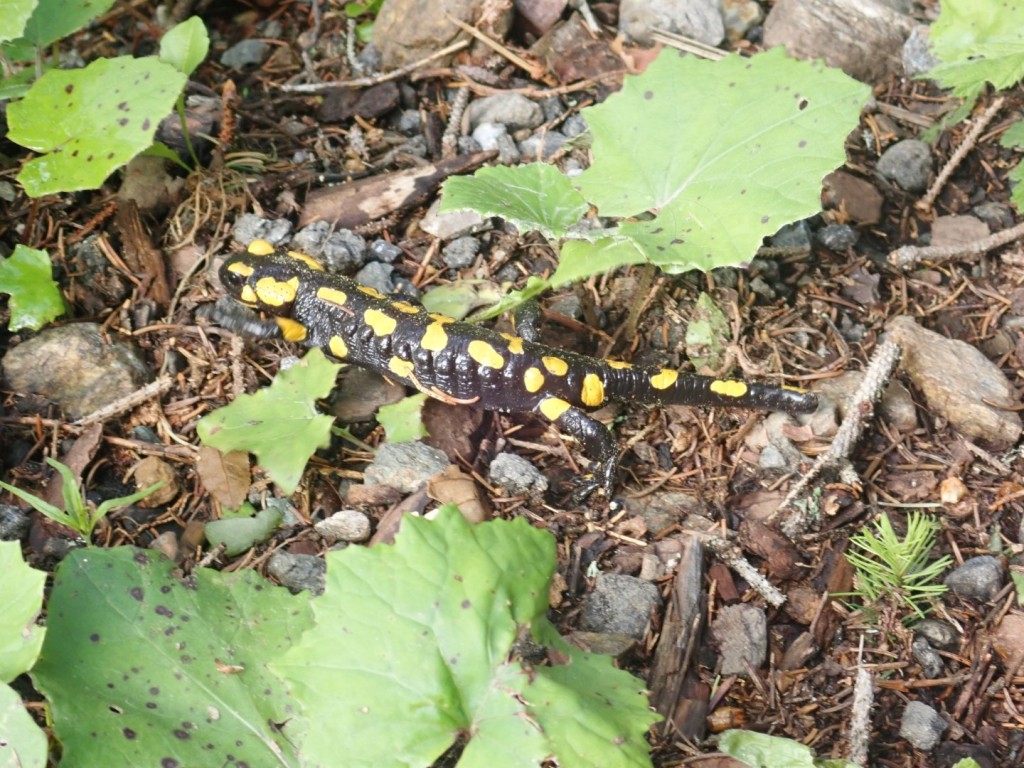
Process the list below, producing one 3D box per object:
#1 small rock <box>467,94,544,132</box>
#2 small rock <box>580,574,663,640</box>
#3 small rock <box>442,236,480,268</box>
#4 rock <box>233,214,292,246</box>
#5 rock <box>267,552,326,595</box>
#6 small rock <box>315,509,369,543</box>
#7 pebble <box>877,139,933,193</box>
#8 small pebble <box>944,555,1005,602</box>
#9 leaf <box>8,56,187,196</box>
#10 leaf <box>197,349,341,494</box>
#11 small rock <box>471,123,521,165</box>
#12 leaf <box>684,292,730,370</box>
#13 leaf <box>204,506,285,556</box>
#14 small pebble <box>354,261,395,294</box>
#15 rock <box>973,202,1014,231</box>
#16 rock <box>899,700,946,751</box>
[{"bbox_3d":[-0.002,-0.089,0.980,0.025,0.011,0.015,0,48,0],"label":"small rock"},{"bbox_3d":[0.031,0.064,0.842,0.023,0.012,0.019,0,48,0],"label":"small rock"},{"bbox_3d":[-0.016,-0.041,0.928,0.012,0.008,0.011,0,52,0],"label":"small rock"},{"bbox_3d":[-0.076,-0.046,0.896,0.018,0.009,0.012,0,47,0],"label":"rock"},{"bbox_3d":[-0.058,0.052,0.805,0.018,0.009,0.013,0,47,0],"label":"rock"},{"bbox_3d":[-0.050,0.041,0.864,0.016,0.008,0.011,0,52,0],"label":"small rock"},{"bbox_3d":[0.126,-0.070,0.948,0.018,0.014,0.018,0,52,0],"label":"pebble"},{"bbox_3d":[0.133,0.056,0.850,0.017,0.010,0.013,0,48,0],"label":"small pebble"},{"bbox_3d":[-0.130,-0.083,0.920,0.067,0.018,0.051,-33,59,-23],"label":"leaf"},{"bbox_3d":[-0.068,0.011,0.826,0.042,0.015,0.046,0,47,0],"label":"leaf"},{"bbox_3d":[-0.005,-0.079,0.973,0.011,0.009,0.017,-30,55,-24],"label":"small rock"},{"bbox_3d":[0.061,-0.016,0.918,0.014,0.006,0.030,-4,48,-3],"label":"leaf"},{"bbox_3d":[-0.077,0.043,0.859,0.022,0.007,0.014,-18,54,-14],"label":"leaf"},{"bbox_3d":[-0.043,-0.032,0.921,0.013,0.009,0.013,0,52,0],"label":"small pebble"},{"bbox_3d":[0.155,-0.053,0.951,0.014,0.007,0.010,0,48,0],"label":"rock"},{"bbox_3d":[0.114,0.095,0.821,0.013,0.011,0.015,0,52,0],"label":"rock"}]

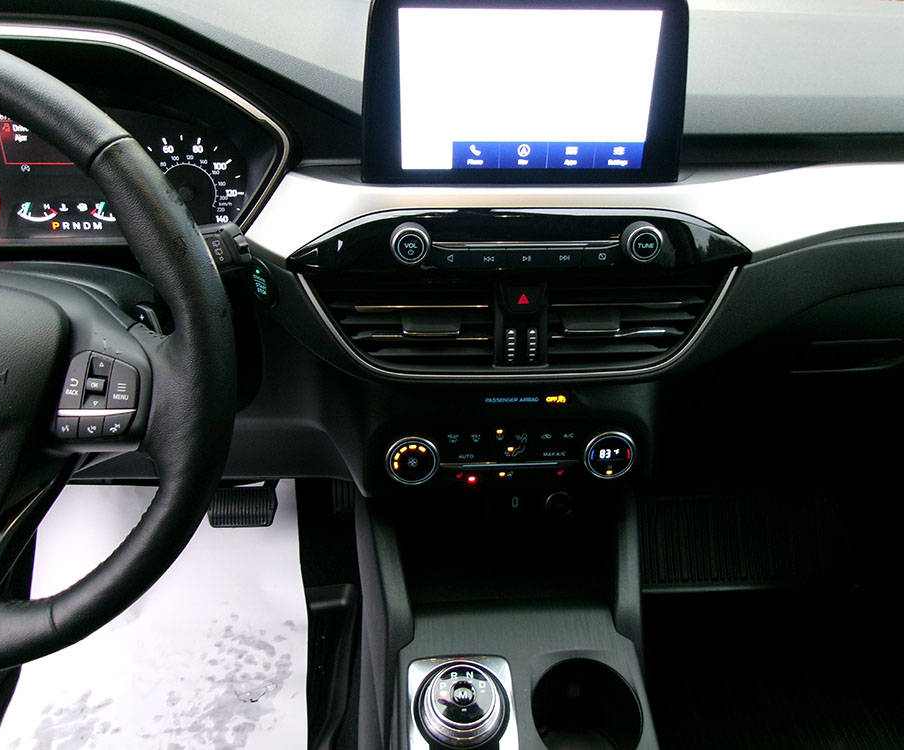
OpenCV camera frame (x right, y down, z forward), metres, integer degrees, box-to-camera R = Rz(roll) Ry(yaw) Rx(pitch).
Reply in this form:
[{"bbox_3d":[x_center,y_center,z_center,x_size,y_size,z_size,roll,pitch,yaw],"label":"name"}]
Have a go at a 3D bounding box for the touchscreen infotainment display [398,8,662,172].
[{"bbox_3d":[0.052,-0.196,0.540,0.175,0.105,0.012,-1,30,-3],"label":"touchscreen infotainment display"}]

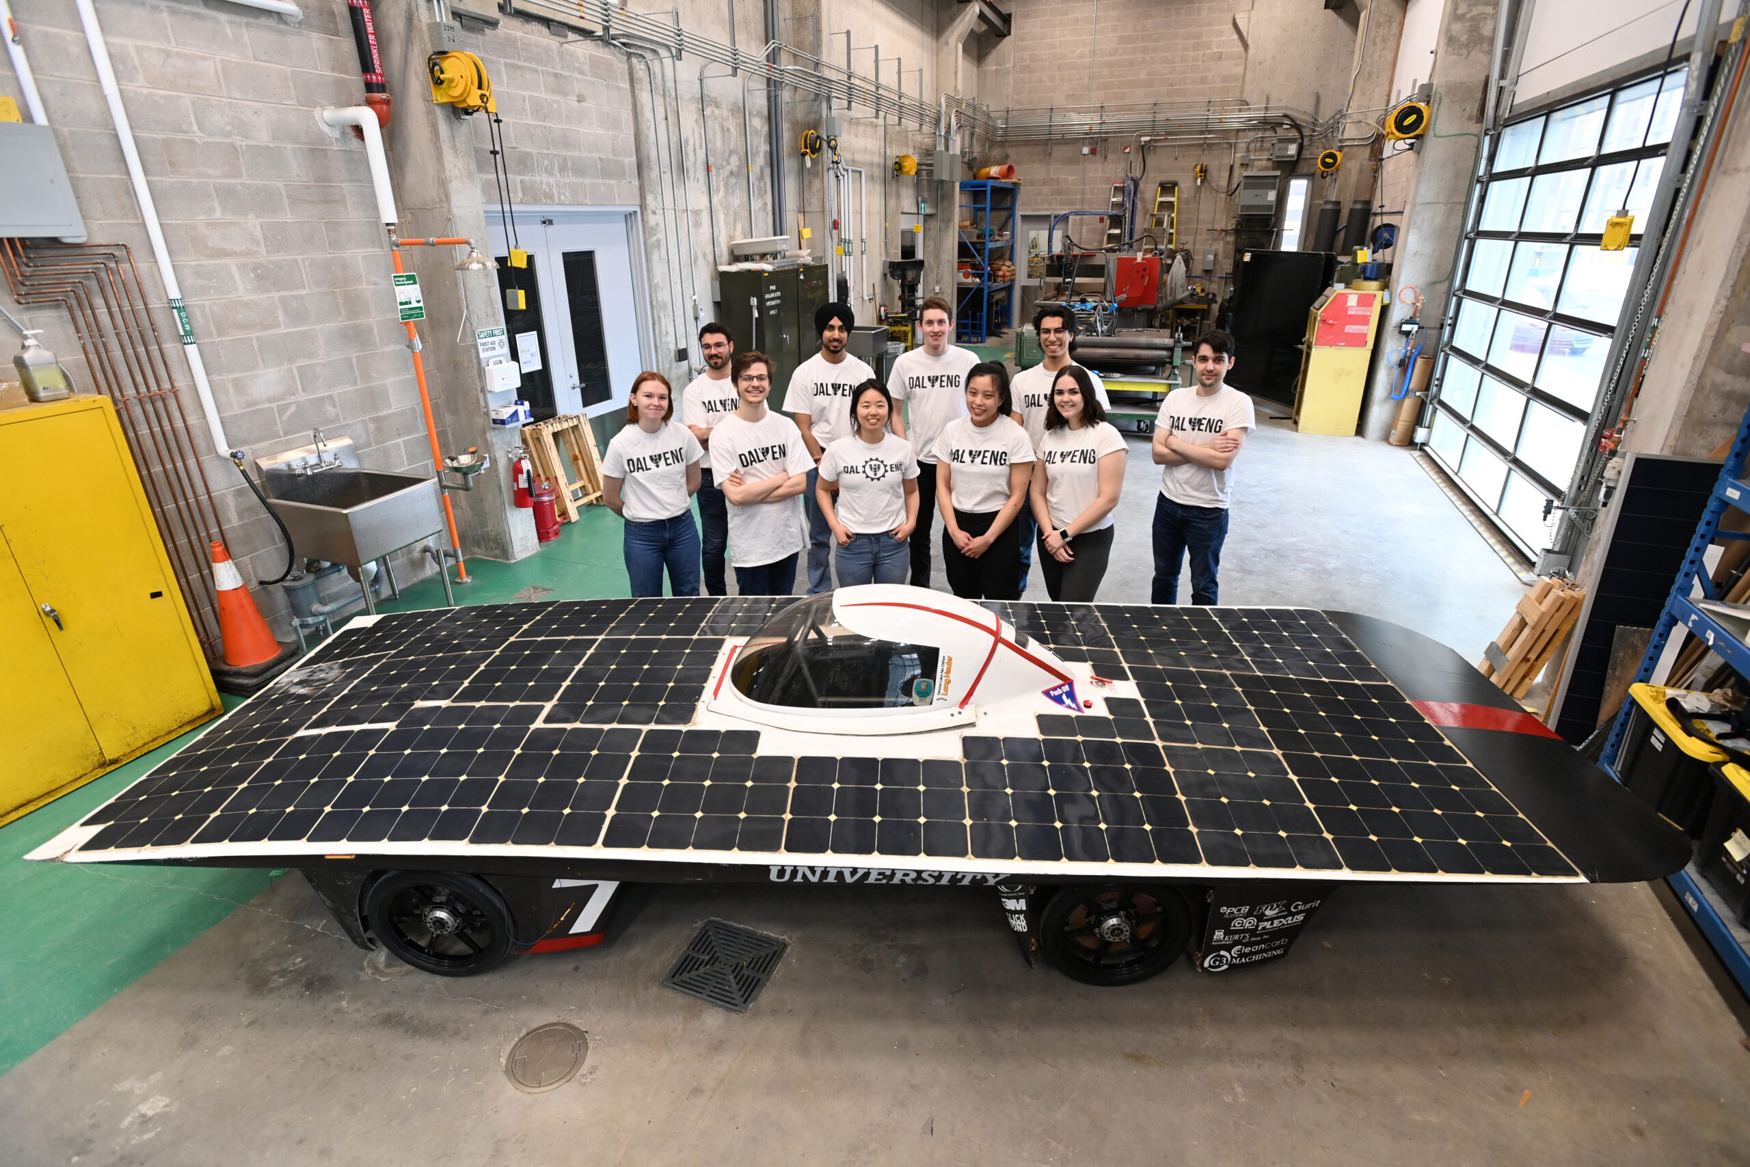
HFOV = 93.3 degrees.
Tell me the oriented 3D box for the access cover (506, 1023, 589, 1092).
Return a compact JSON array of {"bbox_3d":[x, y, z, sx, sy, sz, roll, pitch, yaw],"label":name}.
[{"bbox_3d":[-0.983,1.431,2.487,0.237,0.020,0.237,-1,22,0],"label":"access cover"}]

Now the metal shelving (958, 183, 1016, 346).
[{"bbox_3d":[2.600,-7.950,20.400,1.030,3.500,2.800,7,24,19],"label":"metal shelving"}]

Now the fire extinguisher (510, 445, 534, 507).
[{"bbox_3d":[-2.652,-0.795,6.210,0.180,0.470,0.180,11,25,26],"label":"fire extinguisher"}]

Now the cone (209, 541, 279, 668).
[{"bbox_3d":[-3.518,0.103,4.552,0.340,0.700,0.340,6,23,15],"label":"cone"}]

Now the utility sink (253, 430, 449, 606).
[{"bbox_3d":[-3.157,-0.270,5.147,0.650,1.140,0.680,6,23,15],"label":"utility sink"}]

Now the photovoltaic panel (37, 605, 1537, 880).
[{"bbox_3d":[-0.271,0.446,3.159,4.570,0.220,1.750,1,22,3],"label":"photovoltaic panel"}]

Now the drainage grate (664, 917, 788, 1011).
[{"bbox_3d":[-0.501,1.297,2.806,0.310,0.025,0.310,7,24,19],"label":"drainage grate"}]

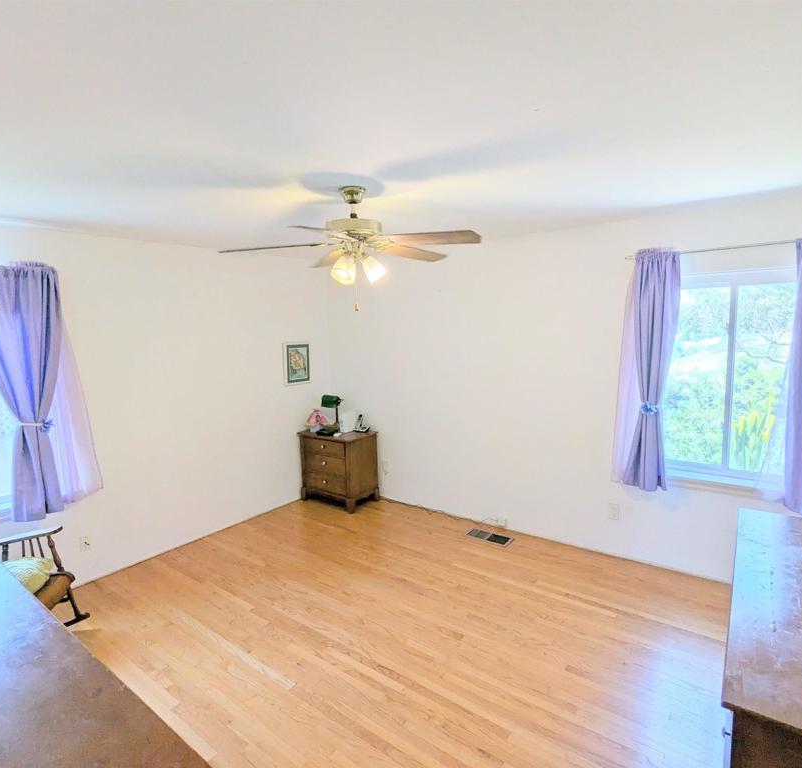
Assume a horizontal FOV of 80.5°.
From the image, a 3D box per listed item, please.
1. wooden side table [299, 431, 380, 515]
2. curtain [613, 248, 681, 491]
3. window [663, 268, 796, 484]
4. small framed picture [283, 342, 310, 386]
[{"bbox_3d":[-0.622,0.834,4.753,0.683,0.690,0.439,3,8,37],"label":"wooden side table"},{"bbox_3d":[1.650,-0.088,3.185,0.345,1.606,0.130,3,8,37],"label":"curtain"},{"bbox_3d":[2.070,-0.021,2.991,1.060,1.351,0.110,3,8,37],"label":"window"},{"bbox_3d":[-1.028,-0.204,4.728,0.020,0.419,0.336,3,8,37],"label":"small framed picture"}]

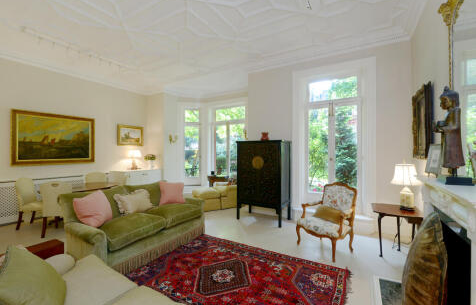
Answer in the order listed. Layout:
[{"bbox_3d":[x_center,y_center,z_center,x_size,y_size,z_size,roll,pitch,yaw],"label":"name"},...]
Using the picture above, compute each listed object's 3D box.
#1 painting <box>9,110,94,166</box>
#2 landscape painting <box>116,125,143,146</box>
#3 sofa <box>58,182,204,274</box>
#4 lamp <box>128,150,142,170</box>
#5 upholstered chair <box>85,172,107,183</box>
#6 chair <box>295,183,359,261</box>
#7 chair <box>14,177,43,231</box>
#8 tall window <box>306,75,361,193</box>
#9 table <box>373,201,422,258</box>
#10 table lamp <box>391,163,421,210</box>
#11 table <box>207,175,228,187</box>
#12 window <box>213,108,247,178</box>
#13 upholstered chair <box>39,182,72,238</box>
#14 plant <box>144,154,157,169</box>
[{"bbox_3d":[-4.386,-0.317,4.853,0.059,1.199,1.547,0,0,32],"label":"painting"},{"bbox_3d":[-3.270,-0.495,6.040,0.060,0.610,0.790,0,0,33],"label":"landscape painting"},{"bbox_3d":[-1.515,1.050,3.160,1.000,0.900,1.800,0,0,32],"label":"sofa"},{"bbox_3d":[-3.234,0.274,6.216,0.422,0.622,0.422,0,0,32],"label":"lamp"},{"bbox_3d":[-3.390,1.010,4.900,0.600,0.980,0.520,0,0,33],"label":"upholstered chair"},{"bbox_3d":[1.353,0.985,3.056,0.636,0.990,0.666,0,0,-31],"label":"chair"},{"bbox_3d":[-4.018,0.995,4.018,0.570,0.969,0.474,0,0,-14],"label":"chair"},{"bbox_3d":[1.852,-0.270,3.909,0.960,2.300,0.120,0,0,28],"label":"tall window"},{"bbox_3d":[2.370,1.180,3.010,0.560,0.640,0.540,0,0,30],"label":"table"},{"bbox_3d":[2.620,0.505,3.090,0.390,0.720,0.390,0,0,30],"label":"table lamp"},{"bbox_3d":[-0.607,1.112,6.216,0.562,0.736,0.400,0,0,32],"label":"table"},{"bbox_3d":[-0.260,-0.280,6.390,1.180,2.260,0.120,0,0,28],"label":"window"},{"bbox_3d":[-3.256,0.998,3.715,0.481,0.965,0.570,0,0,-16],"label":"upholstered chair"},{"bbox_3d":[-2.856,0.337,6.482,0.355,0.481,0.370,0,0,32],"label":"plant"}]

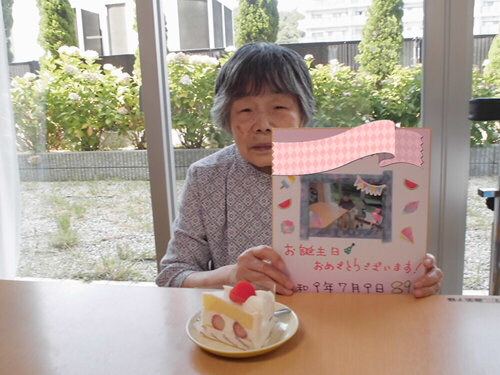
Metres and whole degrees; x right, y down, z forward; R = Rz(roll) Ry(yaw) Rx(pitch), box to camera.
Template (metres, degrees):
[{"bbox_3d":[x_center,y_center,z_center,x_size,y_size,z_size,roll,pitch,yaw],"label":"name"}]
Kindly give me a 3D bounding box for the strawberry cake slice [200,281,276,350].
[{"bbox_3d":[-0.020,0.159,0.635,0.100,0.070,0.063,2,12,23],"label":"strawberry cake slice"}]

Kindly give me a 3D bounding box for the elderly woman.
[{"bbox_3d":[0.081,0.288,0.915,0.470,1.110,0.550,-1,11,7],"label":"elderly woman"}]

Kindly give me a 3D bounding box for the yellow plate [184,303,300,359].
[{"bbox_3d":[-0.010,0.190,0.638,0.144,0.022,0.144,-2,11,0],"label":"yellow plate"}]

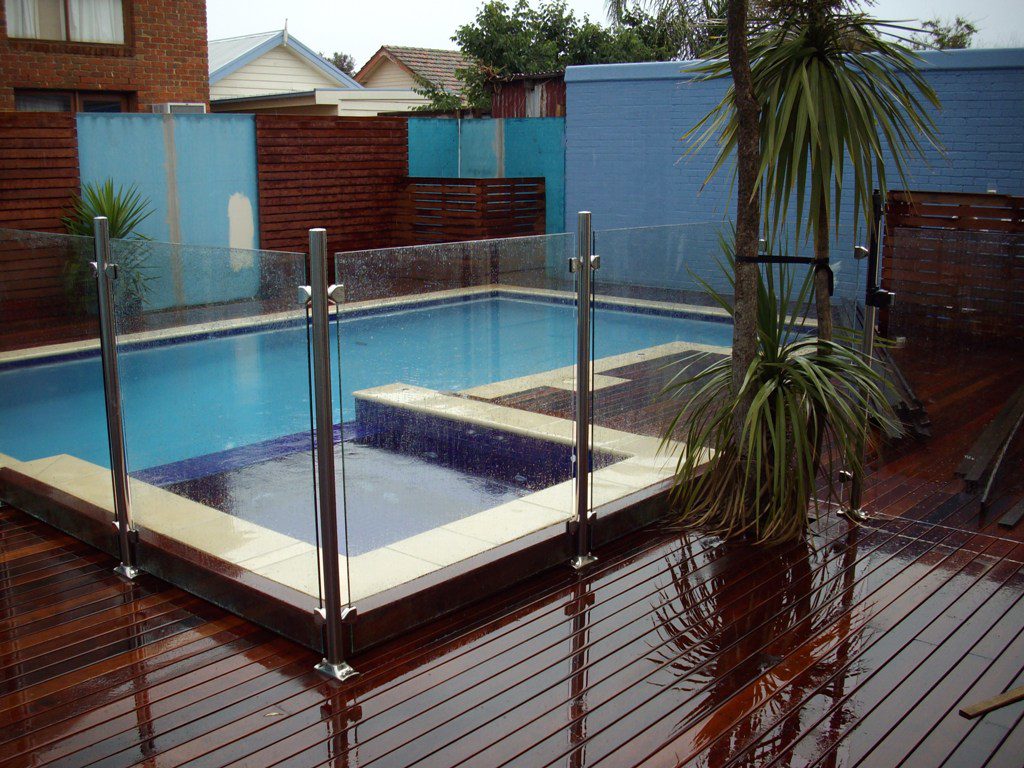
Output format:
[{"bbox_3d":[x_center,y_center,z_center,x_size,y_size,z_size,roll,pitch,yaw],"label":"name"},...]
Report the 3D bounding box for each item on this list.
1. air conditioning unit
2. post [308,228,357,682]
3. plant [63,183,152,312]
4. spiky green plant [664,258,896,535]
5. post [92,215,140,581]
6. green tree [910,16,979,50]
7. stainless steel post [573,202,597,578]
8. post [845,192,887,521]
[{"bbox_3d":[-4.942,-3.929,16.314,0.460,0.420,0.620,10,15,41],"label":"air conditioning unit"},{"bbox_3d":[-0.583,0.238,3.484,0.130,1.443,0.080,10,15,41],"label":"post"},{"bbox_3d":[-4.018,-1.328,10.920,0.900,1.320,0.880,-4,12,-20],"label":"plant"},{"bbox_3d":[1.230,0.051,4.973,1.050,1.200,1.000,2,12,13],"label":"spiky green plant"},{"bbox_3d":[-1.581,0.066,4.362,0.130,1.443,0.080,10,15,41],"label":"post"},{"bbox_3d":[8.725,-5.230,22.435,2.300,4.400,2.300,4,12,20],"label":"green tree"},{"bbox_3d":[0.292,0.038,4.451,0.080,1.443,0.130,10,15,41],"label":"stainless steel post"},{"bbox_3d":[1.621,-0.112,5.040,0.140,1.490,0.090,10,15,41],"label":"post"}]

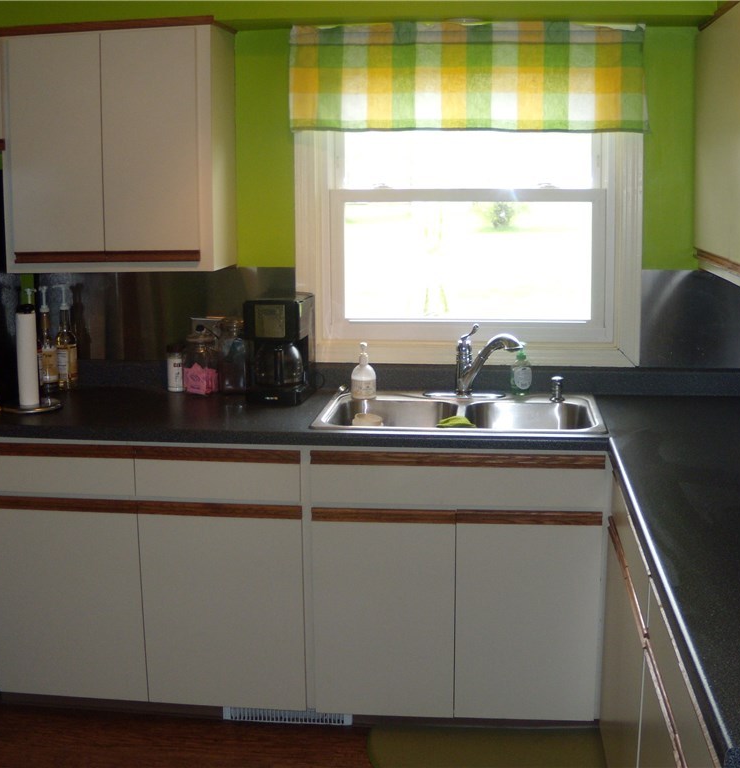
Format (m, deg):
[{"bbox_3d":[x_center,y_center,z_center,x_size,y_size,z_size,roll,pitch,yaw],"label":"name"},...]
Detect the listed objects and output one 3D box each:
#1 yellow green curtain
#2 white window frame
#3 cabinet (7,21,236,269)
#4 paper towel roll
[{"bbox_3d":[0.298,-0.958,3.340,1.123,0.338,0.086,1,11,7],"label":"yellow green curtain"},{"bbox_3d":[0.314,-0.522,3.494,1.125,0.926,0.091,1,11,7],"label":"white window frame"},{"bbox_3d":[-0.790,-0.740,3.420,0.667,0.739,0.291,1,11,7],"label":"cabinet"},{"bbox_3d":[-1.071,-0.082,3.338,0.075,0.303,0.075,0,11,0],"label":"paper towel roll"}]

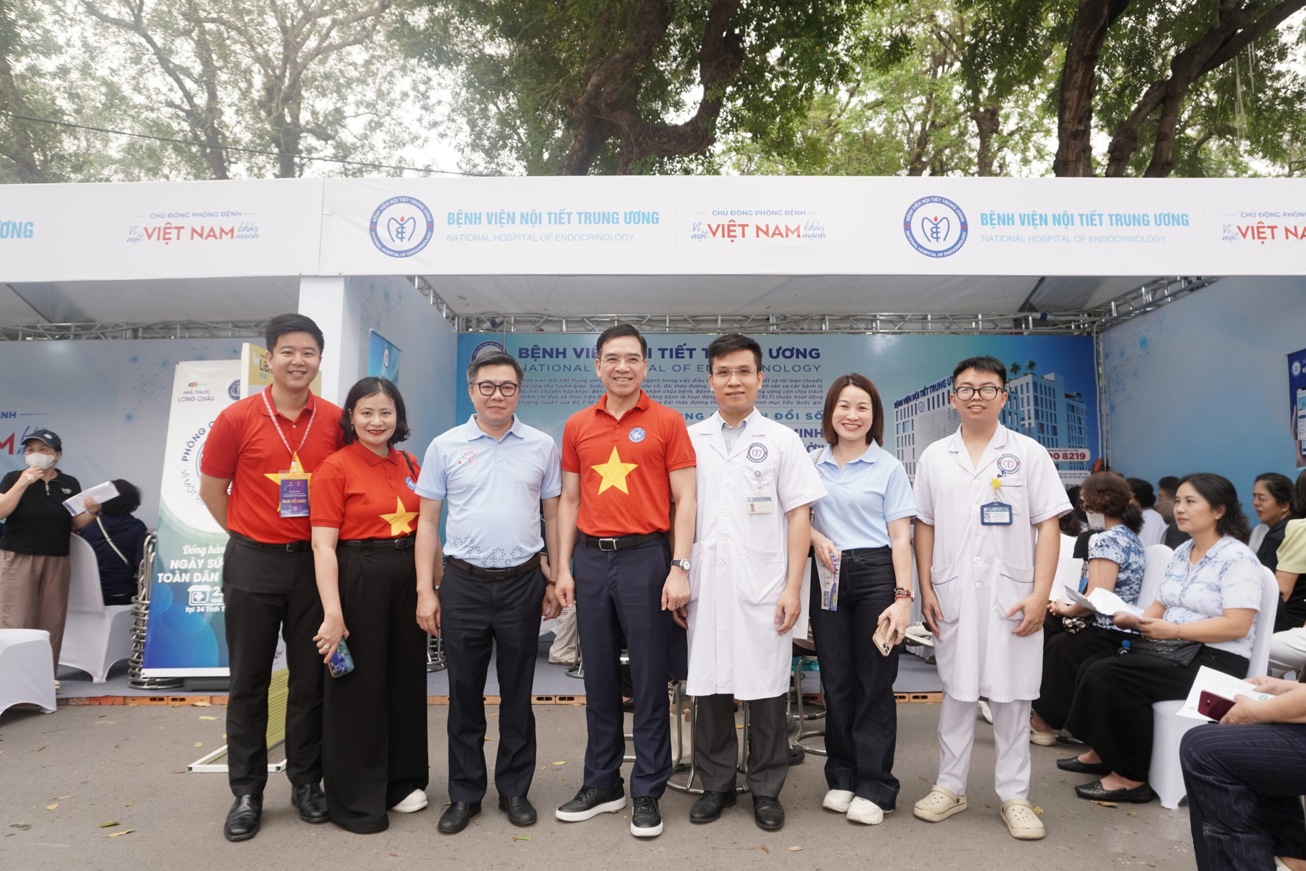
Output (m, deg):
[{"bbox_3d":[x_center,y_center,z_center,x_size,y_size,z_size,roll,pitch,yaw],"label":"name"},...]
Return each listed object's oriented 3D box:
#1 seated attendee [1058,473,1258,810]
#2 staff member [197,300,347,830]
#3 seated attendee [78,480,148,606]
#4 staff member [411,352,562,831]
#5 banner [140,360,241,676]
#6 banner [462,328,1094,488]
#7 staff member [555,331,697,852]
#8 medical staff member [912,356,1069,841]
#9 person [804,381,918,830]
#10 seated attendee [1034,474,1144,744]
[{"bbox_3d":[2.030,0.768,3.520,0.830,1.240,0.560,0,-6,3],"label":"seated attendee"},{"bbox_3d":[-1.333,0.444,3.153,0.540,1.799,0.350,1,-6,-11],"label":"staff member"},{"bbox_3d":[-3.360,0.901,5.658,0.500,1.240,0.720,-3,-6,23],"label":"seated attendee"},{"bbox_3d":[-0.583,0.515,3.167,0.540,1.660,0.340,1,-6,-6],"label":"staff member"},{"bbox_3d":[-2.560,0.515,5.124,0.800,1.900,0.200,1,-9,8],"label":"banner"},{"bbox_3d":[1.030,0.386,7.198,5.350,2.500,0.060,0,-6,-1],"label":"banner"},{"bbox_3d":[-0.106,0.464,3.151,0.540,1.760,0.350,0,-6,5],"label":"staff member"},{"bbox_3d":[1.183,0.525,3.166,0.560,1.641,0.360,-2,-6,17],"label":"medical staff member"},{"bbox_3d":[0.777,0.559,3.277,0.470,1.595,0.340,-2,-6,21],"label":"person"},{"bbox_3d":[2.040,0.826,4.238,0.820,1.260,0.520,-2,-6,21],"label":"seated attendee"}]

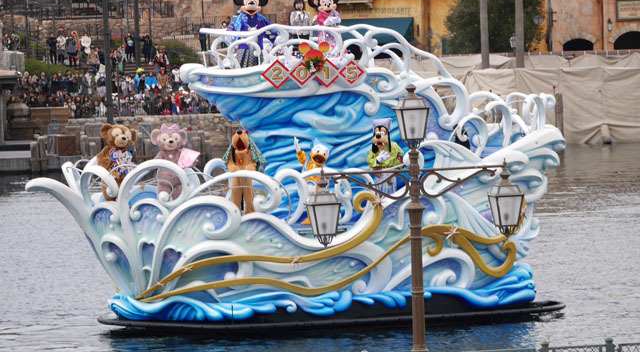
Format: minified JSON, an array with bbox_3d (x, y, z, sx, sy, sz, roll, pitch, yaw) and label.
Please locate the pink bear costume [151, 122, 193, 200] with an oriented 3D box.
[{"bbox_3d":[-3.088,-0.224,79.200,0.850,1.696,0.650,-3,2,-7],"label":"pink bear costume"}]

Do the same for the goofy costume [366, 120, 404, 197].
[{"bbox_3d":[1.343,-0.134,78.700,0.780,2.110,0.620,-2,2,7],"label":"goofy costume"}]

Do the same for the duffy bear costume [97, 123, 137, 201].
[{"bbox_3d":[-4.248,-0.245,79.500,0.800,1.745,0.680,-3,2,-23],"label":"duffy bear costume"}]

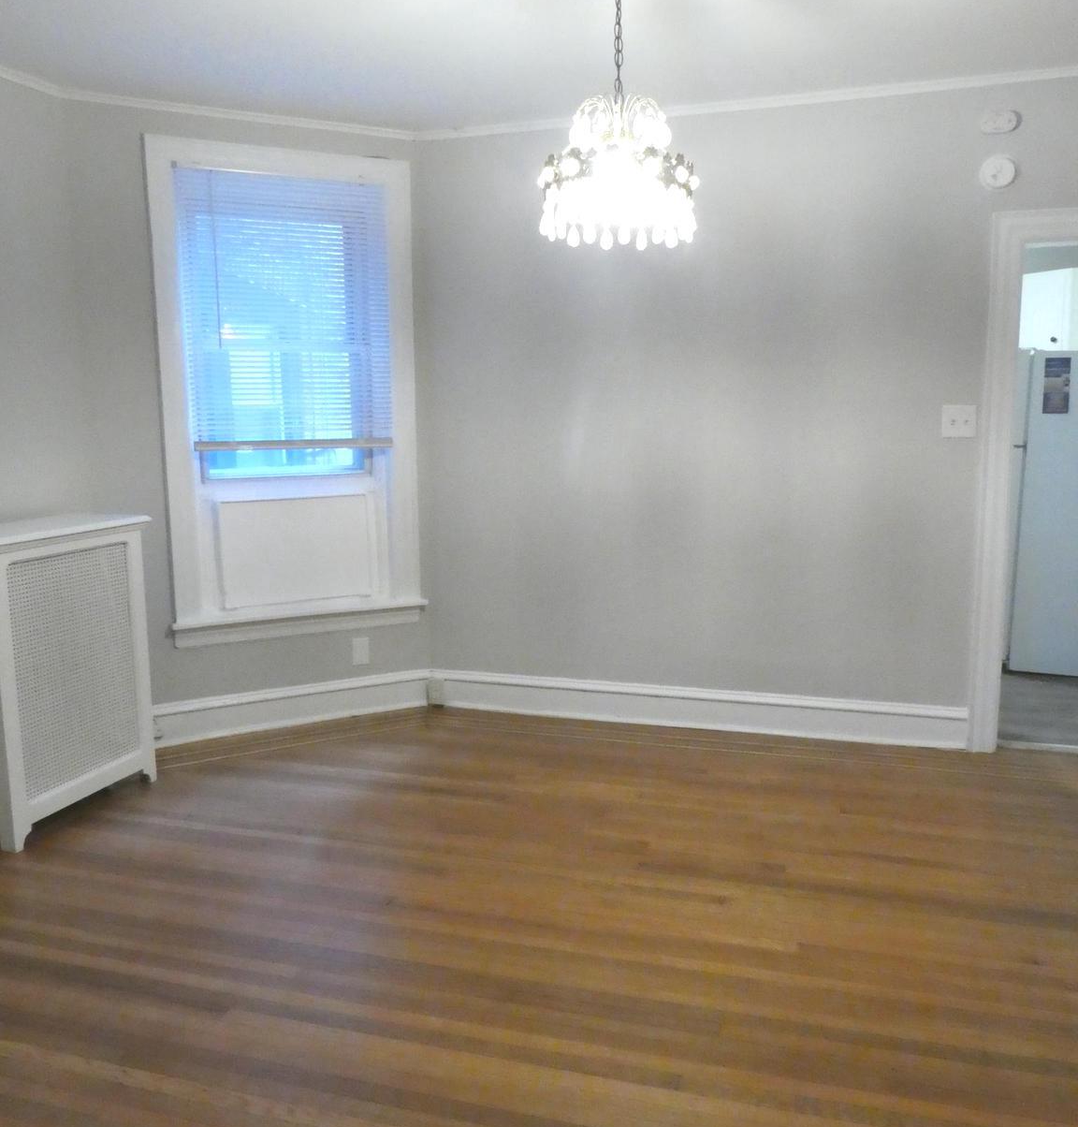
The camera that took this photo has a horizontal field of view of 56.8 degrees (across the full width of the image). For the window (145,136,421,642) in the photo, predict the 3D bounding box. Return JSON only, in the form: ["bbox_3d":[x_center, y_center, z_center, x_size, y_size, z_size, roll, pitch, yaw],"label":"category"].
[{"bbox_3d":[-1.045,-0.703,4.258,1.088,2.033,0.120,-5,9,-27],"label":"window"}]

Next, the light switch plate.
[{"bbox_3d":[1.633,-0.552,3.870,0.121,0.121,0.018,2,9,17],"label":"light switch plate"}]

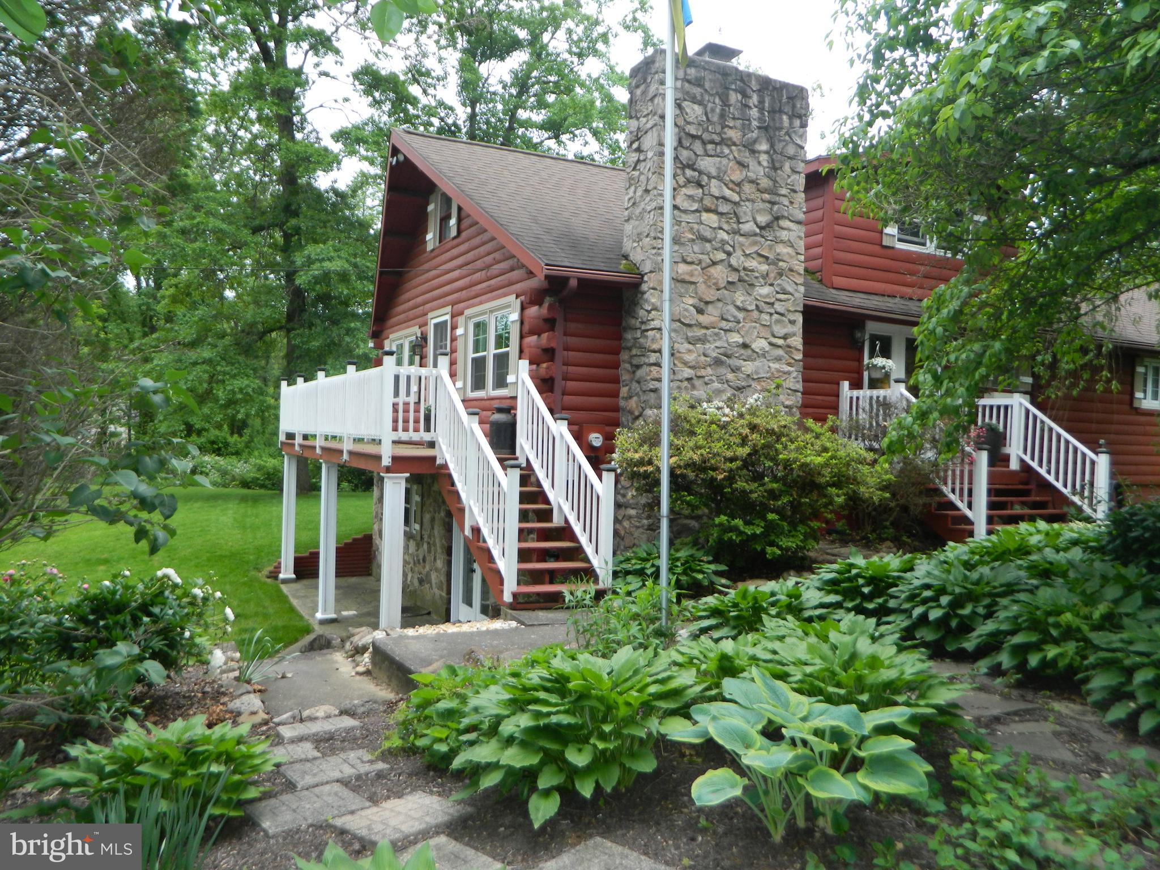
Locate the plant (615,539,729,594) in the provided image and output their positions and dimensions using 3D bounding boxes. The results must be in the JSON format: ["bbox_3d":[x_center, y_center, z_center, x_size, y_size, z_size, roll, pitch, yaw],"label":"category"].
[{"bbox_3d":[0.960,1.386,9.100,1.250,0.490,1.100,1,0,6],"label":"plant"}]

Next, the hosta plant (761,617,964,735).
[{"bbox_3d":[1.612,1.270,4.800,1.150,0.510,1.050,1,0,19],"label":"hosta plant"}]

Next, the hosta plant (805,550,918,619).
[{"bbox_3d":[2.318,1.201,6.900,0.930,0.500,0.900,1,0,19],"label":"hosta plant"}]

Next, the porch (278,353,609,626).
[{"bbox_3d":[-2.769,0.235,12.550,1.740,2.541,10.092,1,1,-28],"label":"porch"}]

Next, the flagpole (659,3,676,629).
[{"bbox_3d":[0.651,-1.288,6.226,0.065,5.700,0.065,1,0,0],"label":"flagpole"}]

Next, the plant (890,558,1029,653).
[{"bbox_3d":[2.778,1.190,6.150,1.050,0.530,1.000,1,0,24],"label":"plant"}]

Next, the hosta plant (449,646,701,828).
[{"bbox_3d":[-0.024,1.302,3.950,1.140,0.580,1.050,1,0,0],"label":"hosta plant"}]

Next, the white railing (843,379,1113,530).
[{"bbox_3d":[5.509,0.290,11.764,2.580,2.040,2.400,1,0,-28],"label":"white railing"}]

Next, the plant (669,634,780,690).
[{"bbox_3d":[0.800,1.310,4.720,0.680,0.380,0.650,1,0,0],"label":"plant"}]

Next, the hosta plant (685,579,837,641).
[{"bbox_3d":[1.380,1.310,6.400,1.120,0.400,0.950,1,0,0],"label":"hosta plant"}]

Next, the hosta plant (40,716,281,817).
[{"bbox_3d":[-1.860,1.450,3.740,0.990,0.360,0.860,1,1,-26],"label":"hosta plant"}]

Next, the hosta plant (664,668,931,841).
[{"bbox_3d":[0.730,1.040,2.800,0.860,0.540,0.770,1,0,15],"label":"hosta plant"}]

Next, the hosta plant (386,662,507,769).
[{"bbox_3d":[-0.718,1.430,4.500,0.660,0.430,0.660,1,0,-9],"label":"hosta plant"}]

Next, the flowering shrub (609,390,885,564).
[{"bbox_3d":[1.970,0.490,9.350,3.050,1.900,1.900,1,1,-28],"label":"flowering shrub"}]

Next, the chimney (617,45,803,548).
[{"bbox_3d":[1.735,-1.459,10.609,2.270,6.000,0.850,1,0,-28],"label":"chimney"}]

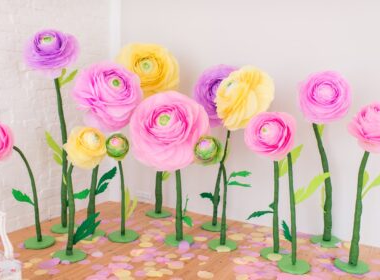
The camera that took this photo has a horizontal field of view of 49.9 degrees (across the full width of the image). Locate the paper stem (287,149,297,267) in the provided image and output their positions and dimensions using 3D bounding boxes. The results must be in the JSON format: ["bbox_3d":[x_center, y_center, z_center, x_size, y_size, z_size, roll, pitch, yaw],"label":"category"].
[{"bbox_3d":[0.630,0.432,2.528,0.059,0.717,0.045,0,7,0],"label":"paper stem"}]

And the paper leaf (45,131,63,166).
[{"bbox_3d":[-1.082,0.067,3.237,0.143,0.285,0.060,0,7,-11],"label":"paper leaf"}]

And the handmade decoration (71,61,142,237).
[{"bbox_3d":[-0.652,0.102,3.227,0.520,1.420,0.400,-4,12,-25],"label":"handmade decoration"}]

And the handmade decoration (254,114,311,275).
[{"bbox_3d":[0.627,0.366,2.795,0.410,1.099,0.310,4,11,15],"label":"handmade decoration"}]

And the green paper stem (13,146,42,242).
[{"bbox_3d":[-1.159,0.394,2.916,0.203,0.696,0.090,0,7,0],"label":"green paper stem"}]

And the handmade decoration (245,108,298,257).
[{"bbox_3d":[0.514,0.307,2.700,0.344,0.977,0.280,5,8,25],"label":"handmade decoration"}]

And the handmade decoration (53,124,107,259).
[{"bbox_3d":[-0.788,0.384,2.929,0.345,0.974,0.290,-4,12,-25],"label":"handmade decoration"}]

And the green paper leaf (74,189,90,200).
[{"bbox_3d":[-0.778,0.393,2.941,0.115,0.083,0.050,1,11,0],"label":"green paper leaf"}]

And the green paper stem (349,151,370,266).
[{"bbox_3d":[1.046,0.429,2.520,0.130,0.731,0.075,0,7,0],"label":"green paper stem"}]

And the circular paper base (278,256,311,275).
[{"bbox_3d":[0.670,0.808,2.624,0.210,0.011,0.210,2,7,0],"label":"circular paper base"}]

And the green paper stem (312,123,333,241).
[{"bbox_3d":[1.055,0.347,3.242,0.155,0.983,0.100,-4,11,1],"label":"green paper stem"}]

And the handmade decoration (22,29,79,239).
[{"bbox_3d":[-1.016,-0.052,3.042,0.417,1.518,0.370,2,7,0],"label":"handmade decoration"}]

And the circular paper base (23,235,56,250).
[{"bbox_3d":[-1.081,0.732,2.939,0.220,0.013,0.220,0,7,0],"label":"circular paper base"}]

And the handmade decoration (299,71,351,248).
[{"bbox_3d":[0.953,0.132,2.873,0.373,1.226,0.300,2,8,18],"label":"handmade decoration"}]

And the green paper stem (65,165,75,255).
[{"bbox_3d":[-0.866,0.514,2.964,0.065,0.708,0.055,3,11,-1],"label":"green paper stem"}]

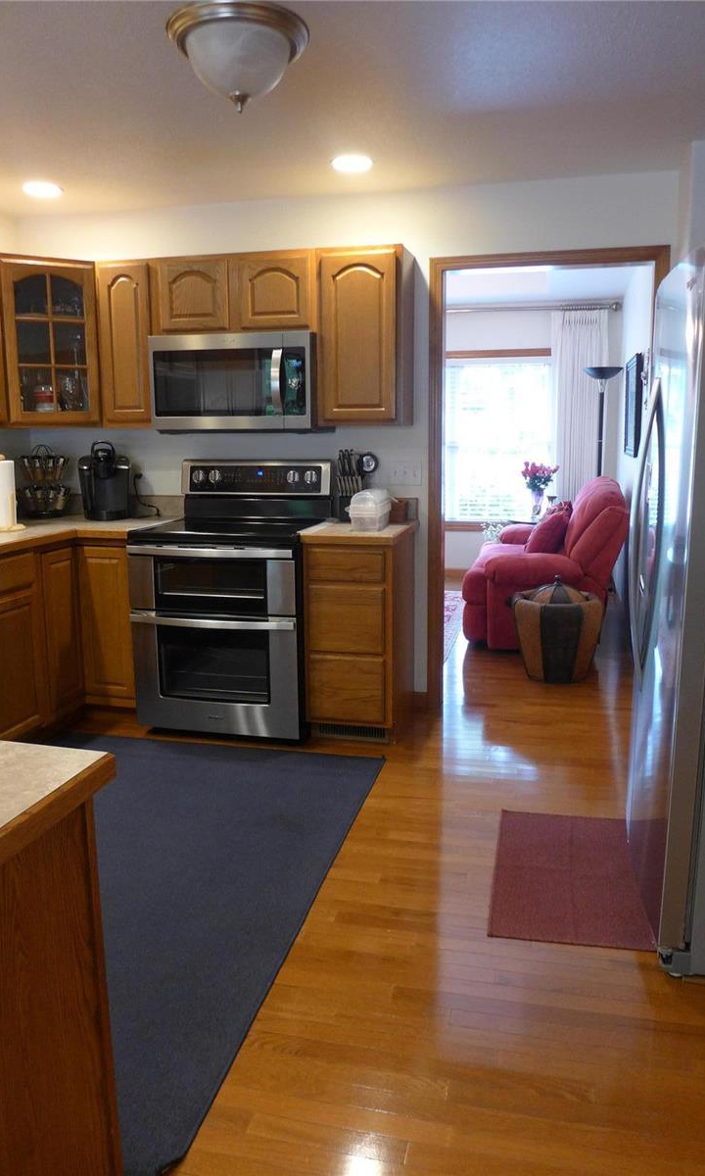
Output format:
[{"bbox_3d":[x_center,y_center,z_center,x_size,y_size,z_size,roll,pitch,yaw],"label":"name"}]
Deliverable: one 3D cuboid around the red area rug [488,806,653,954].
[{"bbox_3d":[0.690,0.887,2.561,0.465,0.010,0.770,2,11,12],"label":"red area rug"}]

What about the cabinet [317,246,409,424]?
[{"bbox_3d":[0.061,-1.105,3.657,0.378,0.749,0.327,2,11,12],"label":"cabinet"}]

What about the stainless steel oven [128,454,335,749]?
[{"bbox_3d":[-0.536,0.029,3.796,0.765,1.207,0.694,2,11,12],"label":"stainless steel oven"}]

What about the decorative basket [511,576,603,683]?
[{"bbox_3d":[1.162,0.220,4.593,0.490,0.570,0.490,2,11,13],"label":"decorative basket"}]

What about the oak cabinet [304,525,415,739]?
[{"bbox_3d":[0.043,0.184,3.738,0.402,0.919,0.639,2,11,12],"label":"oak cabinet"}]

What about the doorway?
[{"bbox_3d":[0.887,-0.443,3.875,1.025,2.140,0.150,2,11,13],"label":"doorway"}]

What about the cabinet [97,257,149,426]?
[{"bbox_3d":[-1.032,-1.161,3.962,0.240,0.750,0.310,2,11,13],"label":"cabinet"}]

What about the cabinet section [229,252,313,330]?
[{"bbox_3d":[-0.310,-1.319,3.705,0.386,0.331,0.335,2,11,13],"label":"cabinet section"}]

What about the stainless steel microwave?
[{"bbox_3d":[-0.507,-0.934,3.768,0.762,0.423,0.407,2,11,12],"label":"stainless steel microwave"}]

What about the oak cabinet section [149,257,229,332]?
[{"bbox_3d":[-0.687,-1.336,3.794,0.384,0.328,0.335,2,11,13],"label":"oak cabinet section"}]

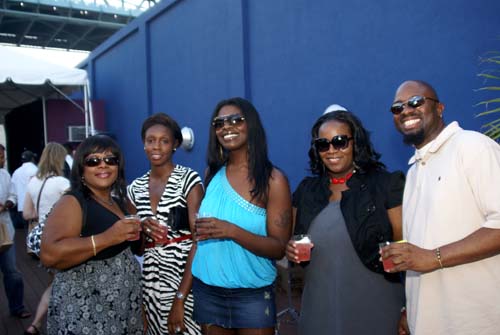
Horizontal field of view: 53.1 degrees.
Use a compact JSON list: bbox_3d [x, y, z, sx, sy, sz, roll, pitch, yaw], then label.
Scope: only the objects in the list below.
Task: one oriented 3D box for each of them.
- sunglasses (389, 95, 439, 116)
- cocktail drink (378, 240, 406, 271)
[{"bbox_3d":[0.629,-0.223,1.880,0.145,0.046,0.140,5,-13,-45],"label":"sunglasses"},{"bbox_3d":[0.476,0.298,1.680,0.076,0.096,0.076,-4,2,11],"label":"cocktail drink"}]

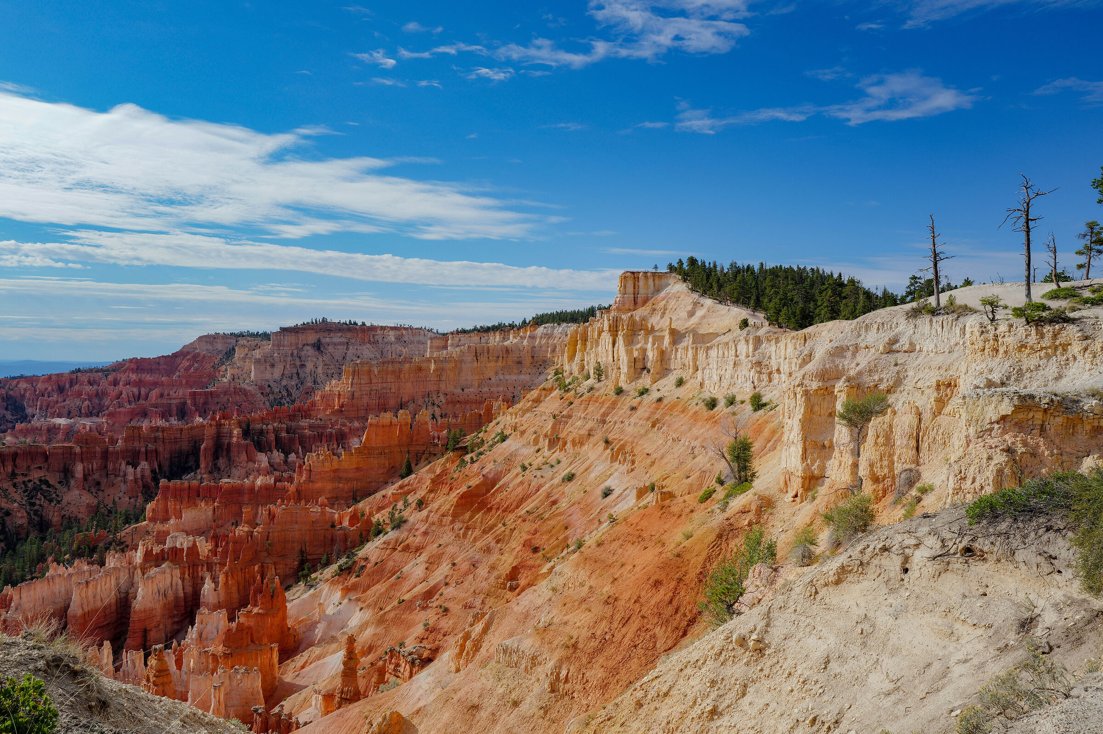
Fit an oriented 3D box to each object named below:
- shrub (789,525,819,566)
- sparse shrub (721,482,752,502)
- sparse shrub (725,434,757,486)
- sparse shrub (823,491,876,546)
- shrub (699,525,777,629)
[{"bbox_3d":[7.952,5.629,27.000,0.910,1.250,1.000,0,1,0],"label":"shrub"},{"bbox_3d":[9.918,6.725,46.000,1.600,1.070,1.400,0,1,0],"label":"sparse shrub"},{"bbox_3d":[10.835,5.317,49.000,1.760,2.800,1.700,0,1,0],"label":"sparse shrub"},{"bbox_3d":[10.056,5.201,29.000,1.700,1.840,1.700,0,1,0],"label":"sparse shrub"},{"bbox_3d":[5.199,5.847,24.000,2.120,2.710,2.100,0,1,0],"label":"shrub"}]

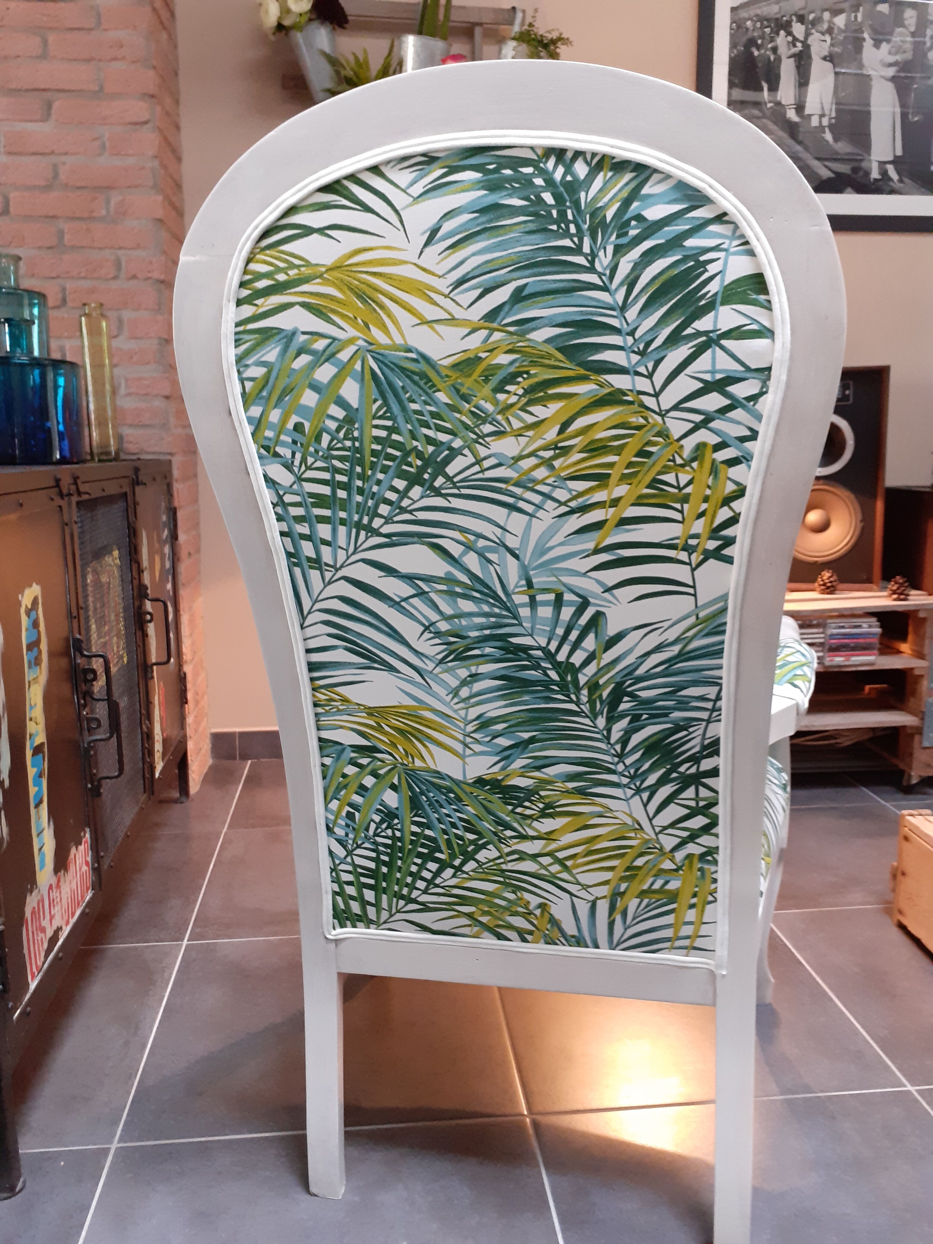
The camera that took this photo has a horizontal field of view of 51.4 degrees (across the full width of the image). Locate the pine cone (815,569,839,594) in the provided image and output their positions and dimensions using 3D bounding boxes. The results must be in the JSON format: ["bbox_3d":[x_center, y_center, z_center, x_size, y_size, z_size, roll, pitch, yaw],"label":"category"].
[{"bbox_3d":[0.895,-0.101,2.407,0.054,0.061,0.054,-1,10,-6],"label":"pine cone"}]

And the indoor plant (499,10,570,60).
[{"bbox_3d":[0.163,-1.334,2.271,0.171,0.178,0.150,-1,10,-6],"label":"indoor plant"}]

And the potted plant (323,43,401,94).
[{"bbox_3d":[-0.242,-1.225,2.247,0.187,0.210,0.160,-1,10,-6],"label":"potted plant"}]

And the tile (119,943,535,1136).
[{"bbox_3d":[-0.196,0.584,1.426,0.503,0.010,0.493,-1,10,-6],"label":"tile"}]

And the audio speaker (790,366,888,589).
[{"bbox_3d":[0.914,-0.374,2.540,0.298,0.552,0.240,2,10,11],"label":"audio speaker"}]

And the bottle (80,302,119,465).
[{"bbox_3d":[-0.727,-0.475,1.937,0.056,0.307,0.056,-1,10,-6],"label":"bottle"}]

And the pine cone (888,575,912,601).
[{"bbox_3d":[1.040,-0.085,2.327,0.054,0.057,0.054,-1,10,-6],"label":"pine cone"}]

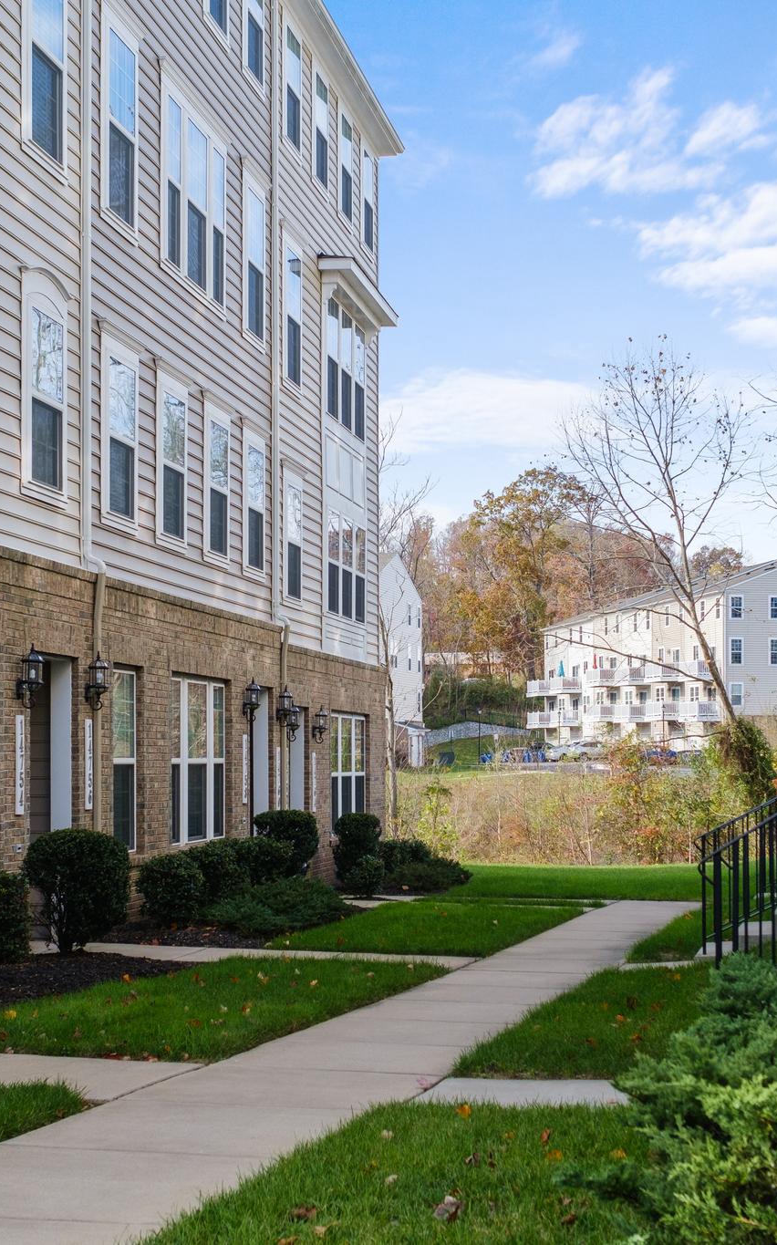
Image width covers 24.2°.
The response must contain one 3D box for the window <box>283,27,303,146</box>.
[{"bbox_3d":[-1.354,-7.603,25.881,0.100,1.680,1.020,0,-2,11],"label":"window"}]

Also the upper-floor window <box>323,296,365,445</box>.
[{"bbox_3d":[-0.612,-3.665,26.662,0.120,1.543,2.745,0,-3,11],"label":"upper-floor window"}]

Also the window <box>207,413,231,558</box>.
[{"bbox_3d":[-2.082,-1.647,22.192,0.100,1.700,1.000,0,-2,11],"label":"window"}]

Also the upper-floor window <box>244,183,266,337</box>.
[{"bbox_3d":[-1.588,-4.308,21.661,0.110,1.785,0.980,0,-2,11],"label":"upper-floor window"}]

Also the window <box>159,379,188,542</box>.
[{"bbox_3d":[-2.423,-1.781,20.465,0.100,1.700,1.000,0,-2,11],"label":"window"}]

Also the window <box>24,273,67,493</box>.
[{"bbox_3d":[-3.158,-2.164,16.719,0.120,1.947,1.059,0,-2,11],"label":"window"}]

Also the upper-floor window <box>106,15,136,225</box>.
[{"bbox_3d":[-2.516,-4.680,17.056,0.110,1.815,0.973,0,-2,11],"label":"upper-floor window"}]

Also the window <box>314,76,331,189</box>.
[{"bbox_3d":[-1.002,-7.446,27.647,0.120,1.614,1.009,0,-2,11],"label":"window"}]

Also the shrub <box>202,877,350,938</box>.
[{"bbox_3d":[-1.039,2.580,16.900,0.880,0.380,2.200,0,-2,11],"label":"shrub"}]

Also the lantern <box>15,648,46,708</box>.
[{"bbox_3d":[-2.847,0.437,14.599,0.230,0.490,0.190,0,-3,11],"label":"lantern"}]

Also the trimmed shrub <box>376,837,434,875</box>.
[{"bbox_3d":[0.249,3.459,26.900,0.800,0.550,0.900,0,-2,11],"label":"trimmed shrub"}]

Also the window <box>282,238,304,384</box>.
[{"bbox_3d":[-1.351,-4.401,25.900,0.100,1.920,1.020,0,-2,11],"label":"window"}]

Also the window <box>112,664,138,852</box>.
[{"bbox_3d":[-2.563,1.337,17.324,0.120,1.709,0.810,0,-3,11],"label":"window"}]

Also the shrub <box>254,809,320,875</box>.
[{"bbox_3d":[-1.308,2.955,23.409,0.797,1.059,0.797,0,-2,11],"label":"shrub"}]

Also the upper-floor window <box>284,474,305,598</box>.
[{"bbox_3d":[-1.228,-1.087,23.599,0.110,1.589,0.980,0,-2,11],"label":"upper-floor window"}]

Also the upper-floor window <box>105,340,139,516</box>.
[{"bbox_3d":[-2.549,-1.808,17.343,0.120,1.617,1.017,0,-3,11],"label":"upper-floor window"}]

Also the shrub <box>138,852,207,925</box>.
[{"bbox_3d":[-2.220,2.721,18.600,0.700,0.740,0.700,0,-2,0],"label":"shrub"}]

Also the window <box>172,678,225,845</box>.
[{"bbox_3d":[-2.284,1.652,21.694,0.120,1.917,2.220,0,-2,11],"label":"window"}]

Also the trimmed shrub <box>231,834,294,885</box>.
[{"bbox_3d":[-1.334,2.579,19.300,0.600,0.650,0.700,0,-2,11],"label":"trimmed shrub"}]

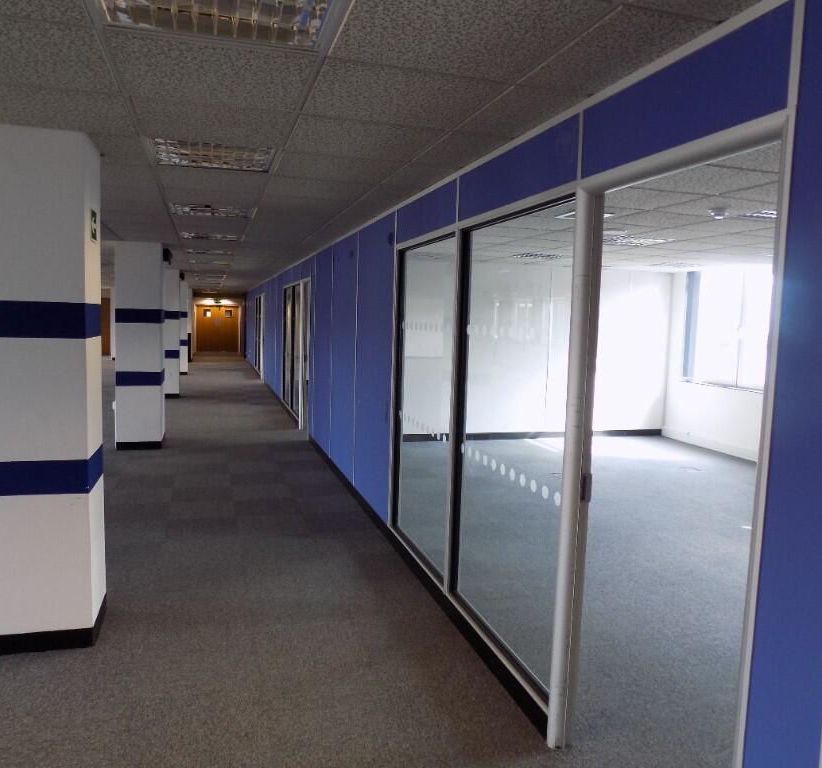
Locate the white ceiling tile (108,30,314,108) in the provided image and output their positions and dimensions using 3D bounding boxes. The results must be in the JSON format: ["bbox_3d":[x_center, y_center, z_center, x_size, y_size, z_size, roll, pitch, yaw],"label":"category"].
[{"bbox_3d":[-0.623,-0.993,2.183,0.600,0.020,0.600,0,6,-17],"label":"white ceiling tile"}]

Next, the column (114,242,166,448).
[{"bbox_3d":[-3.120,-0.439,7.861,0.481,2.320,0.449,0,6,-16],"label":"column"}]

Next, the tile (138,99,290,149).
[{"bbox_3d":[-0.793,-1.053,2.755,0.600,0.020,0.600,0,6,-17],"label":"tile"}]

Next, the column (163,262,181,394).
[{"bbox_3d":[-4.471,-0.915,12.423,0.481,2.320,0.449,0,6,-16],"label":"column"}]

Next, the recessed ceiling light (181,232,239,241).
[{"bbox_3d":[-1.982,-1.493,6.760,0.590,0.070,0.590,0,6,-17],"label":"recessed ceiling light"}]

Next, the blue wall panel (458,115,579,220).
[{"bbox_3d":[0.429,-0.869,2.876,0.050,0.235,1.140,0,6,-17],"label":"blue wall panel"}]

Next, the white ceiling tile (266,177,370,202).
[{"bbox_3d":[-0.564,-1.182,4.106,0.605,0.025,0.605,0,6,-16],"label":"white ceiling tile"}]

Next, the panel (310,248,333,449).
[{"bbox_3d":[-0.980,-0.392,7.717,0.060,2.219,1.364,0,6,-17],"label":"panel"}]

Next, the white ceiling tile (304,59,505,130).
[{"bbox_3d":[-0.048,-0.993,2.354,0.600,0.020,0.600,0,6,-17],"label":"white ceiling tile"}]

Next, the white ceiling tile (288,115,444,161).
[{"bbox_3d":[-0.222,-1.061,2.950,0.605,0.025,0.605,0,6,-16],"label":"white ceiling tile"}]

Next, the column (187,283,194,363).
[{"bbox_3d":[-7.241,-1.893,21.780,0.481,2.320,0.449,0,6,-16],"label":"column"}]

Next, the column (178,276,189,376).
[{"bbox_3d":[-5.696,-1.361,16.566,0.470,2.290,0.420,0,6,-17],"label":"column"}]

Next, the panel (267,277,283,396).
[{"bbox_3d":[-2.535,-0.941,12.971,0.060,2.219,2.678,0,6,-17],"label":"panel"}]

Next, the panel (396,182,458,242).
[{"bbox_3d":[0.095,-0.989,4.003,0.050,0.235,1.140,0,6,-17],"label":"panel"}]

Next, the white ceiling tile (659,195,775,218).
[{"bbox_3d":[1.928,-1.121,4.299,0.600,0.020,0.600,0,6,-17],"label":"white ceiling tile"}]

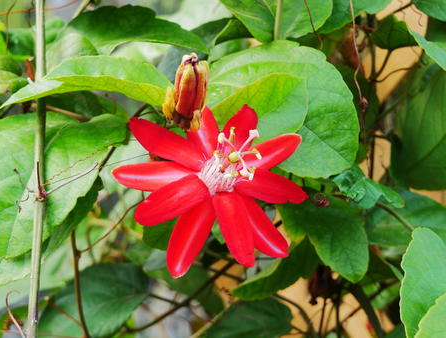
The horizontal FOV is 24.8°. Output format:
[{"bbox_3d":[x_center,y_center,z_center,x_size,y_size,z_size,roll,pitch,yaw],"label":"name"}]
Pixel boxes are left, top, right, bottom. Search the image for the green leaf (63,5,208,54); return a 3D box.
[{"bbox_3d":[-0.052,-0.082,0.600,0.087,0.031,0.040,1,7,0],"label":"green leaf"}]

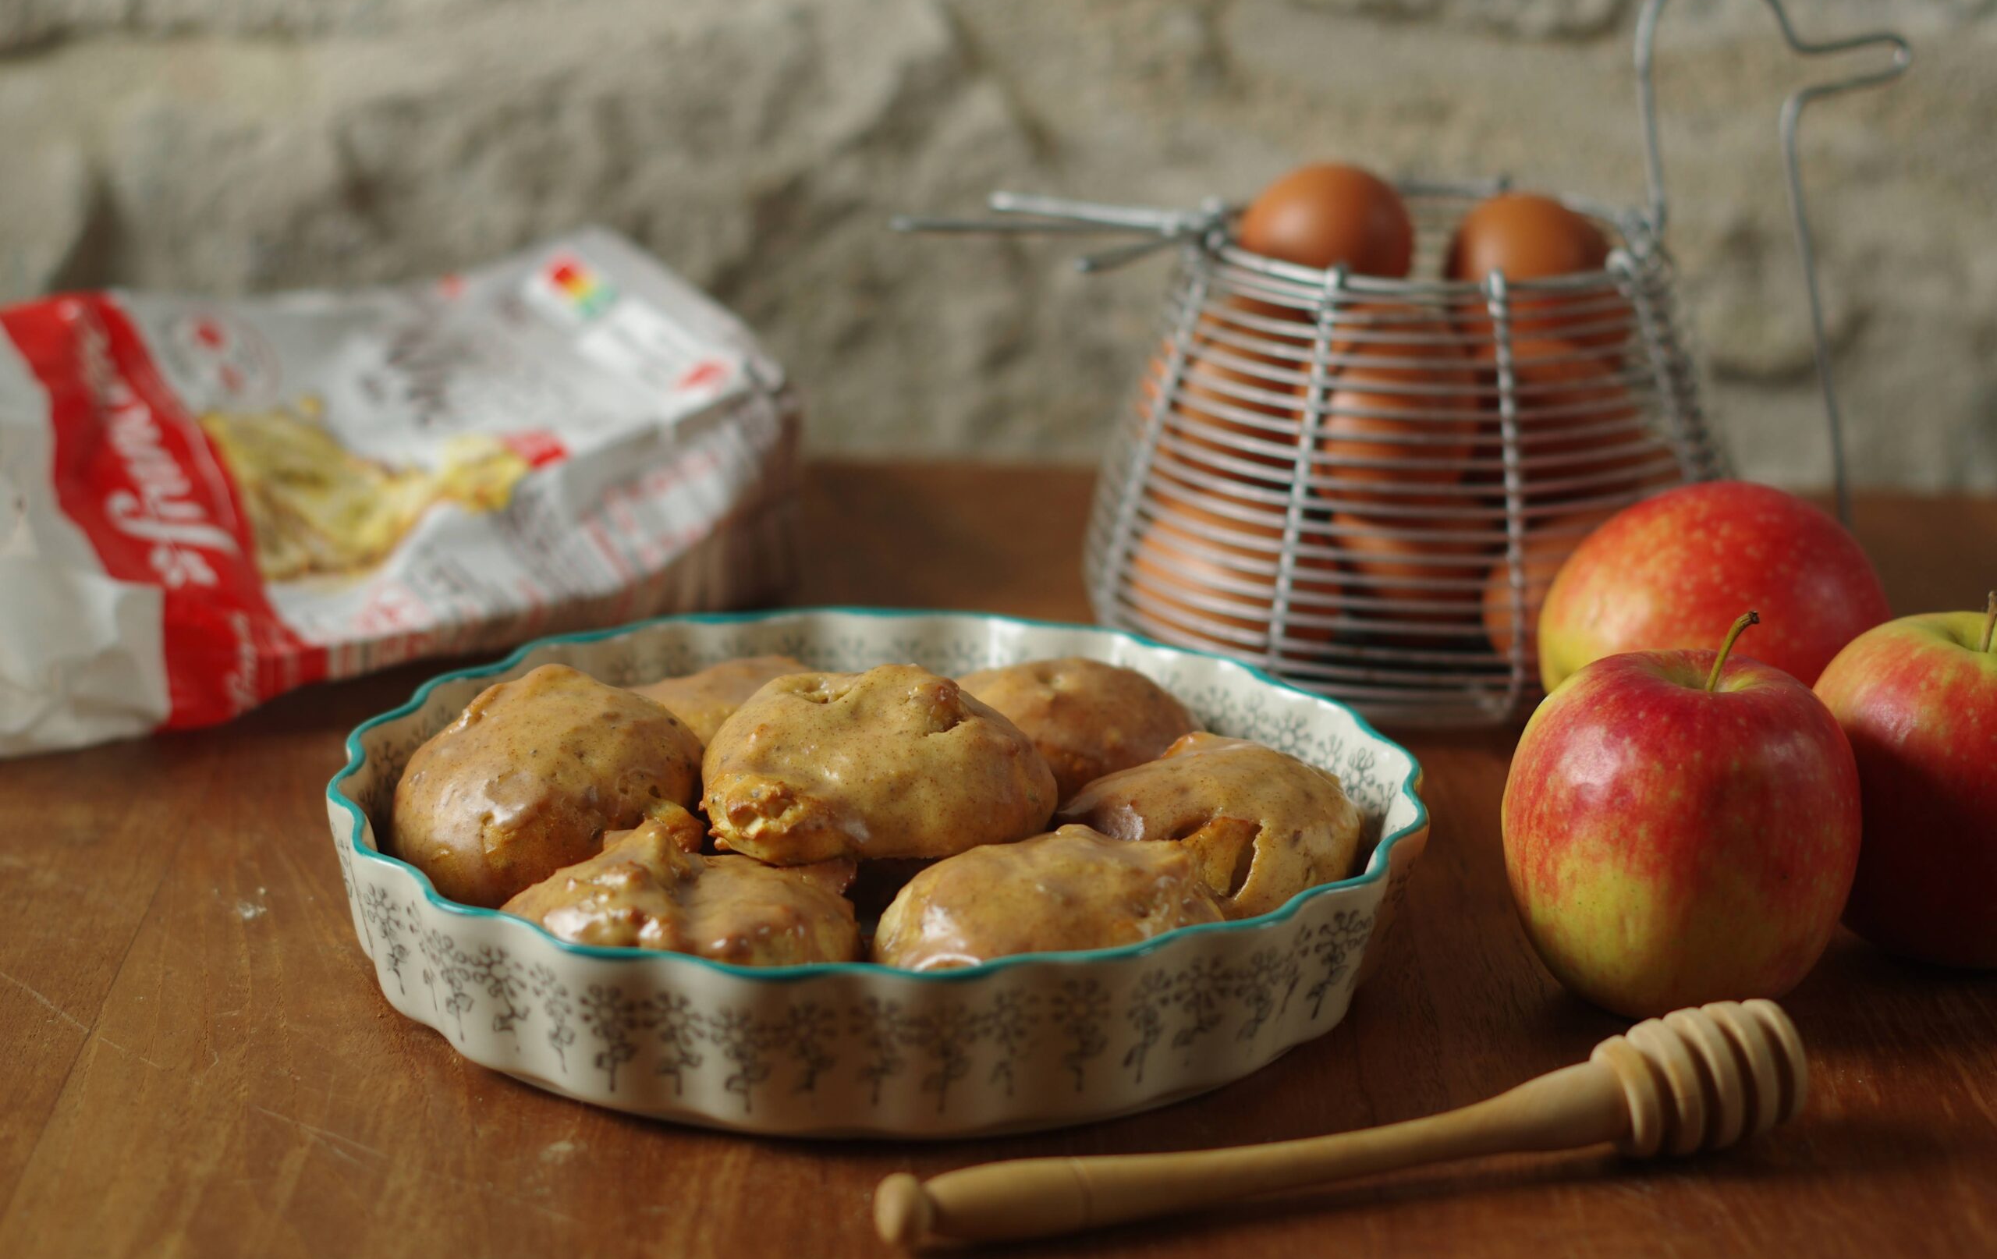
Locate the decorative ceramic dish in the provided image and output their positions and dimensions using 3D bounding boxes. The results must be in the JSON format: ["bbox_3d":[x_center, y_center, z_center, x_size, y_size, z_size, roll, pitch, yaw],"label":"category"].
[{"bbox_3d":[-0.026,0.047,0.891,0.235,0.038,0.235,1,18,0],"label":"decorative ceramic dish"}]

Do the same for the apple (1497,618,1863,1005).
[{"bbox_3d":[0.141,0.039,0.854,0.074,0.081,0.074,1,18,0],"label":"apple"}]

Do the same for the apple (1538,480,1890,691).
[{"bbox_3d":[0.168,0.003,0.978,0.083,0.075,0.083,1,18,0],"label":"apple"}]

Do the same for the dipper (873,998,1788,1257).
[{"bbox_3d":[0.066,0.091,0.773,0.184,0.028,0.028,-5,18,-16],"label":"dipper"}]

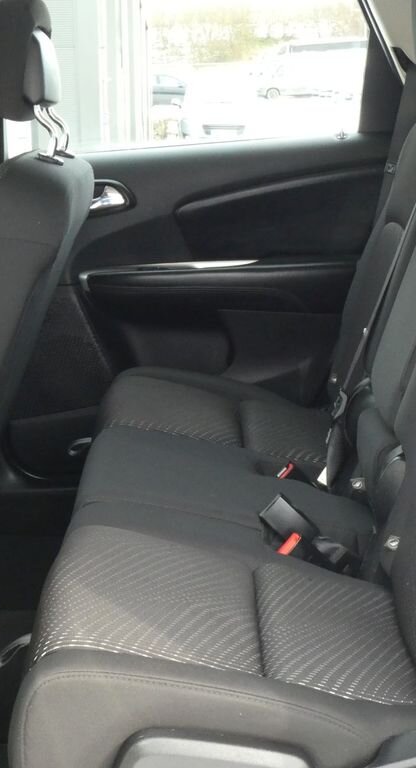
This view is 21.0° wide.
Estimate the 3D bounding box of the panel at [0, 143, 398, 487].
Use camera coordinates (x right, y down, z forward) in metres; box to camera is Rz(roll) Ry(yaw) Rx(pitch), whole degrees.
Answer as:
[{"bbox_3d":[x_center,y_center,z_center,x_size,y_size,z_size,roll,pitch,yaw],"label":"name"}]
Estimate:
[{"bbox_3d":[-0.010,-0.163,2.510,0.870,0.770,0.140,0,16,-1],"label":"panel"}]

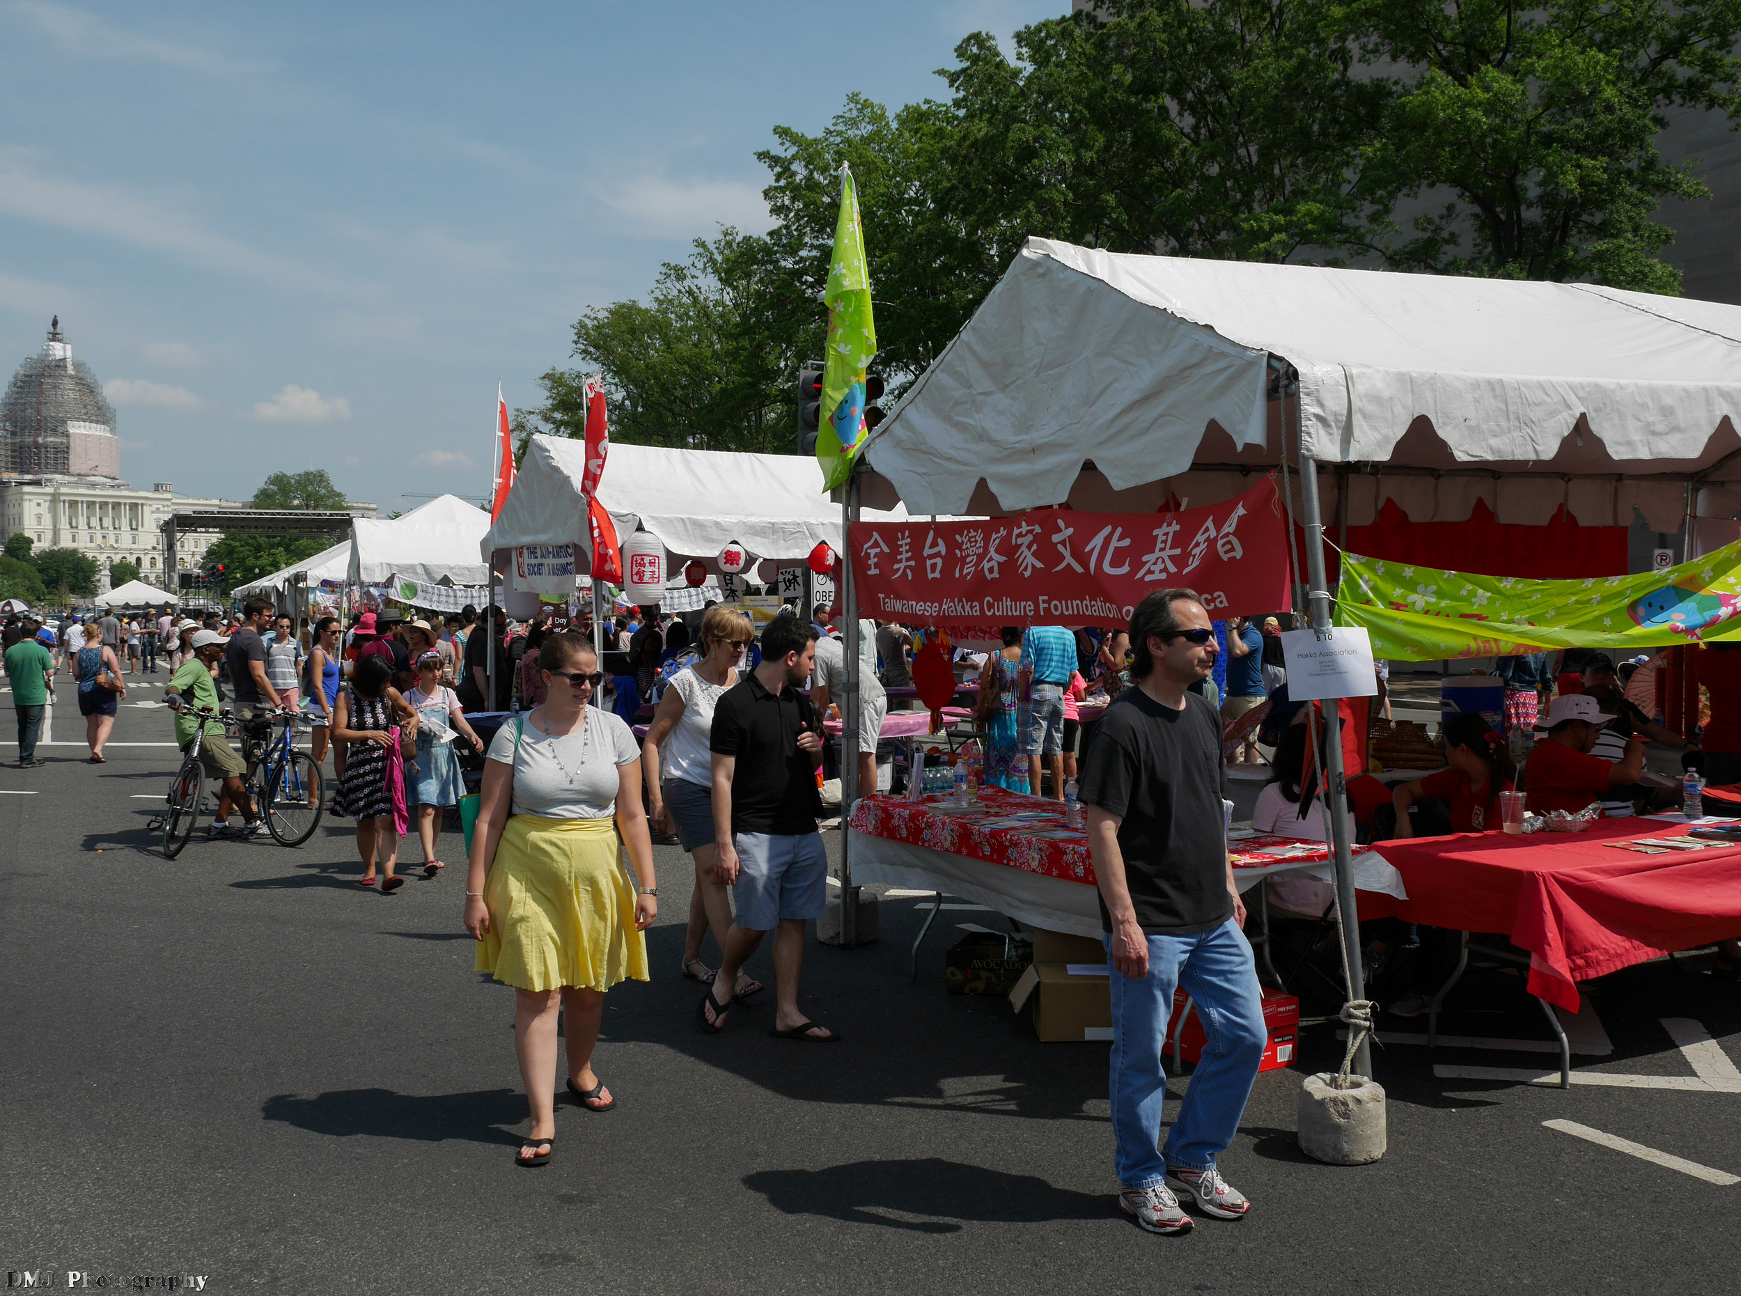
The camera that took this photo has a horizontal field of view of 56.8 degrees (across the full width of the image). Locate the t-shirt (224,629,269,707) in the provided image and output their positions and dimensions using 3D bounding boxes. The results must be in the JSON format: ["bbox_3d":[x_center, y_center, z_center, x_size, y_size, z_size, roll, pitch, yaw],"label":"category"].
[{"bbox_3d":[-4.844,0.148,12.504,0.310,0.640,0.460,-1,1,-32],"label":"t-shirt"}]

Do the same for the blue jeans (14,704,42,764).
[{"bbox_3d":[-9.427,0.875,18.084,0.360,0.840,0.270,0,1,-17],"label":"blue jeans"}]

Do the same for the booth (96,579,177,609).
[{"bbox_3d":[-25.978,-0.887,56.993,3.100,3.000,3.100,0,1,-26],"label":"booth"}]

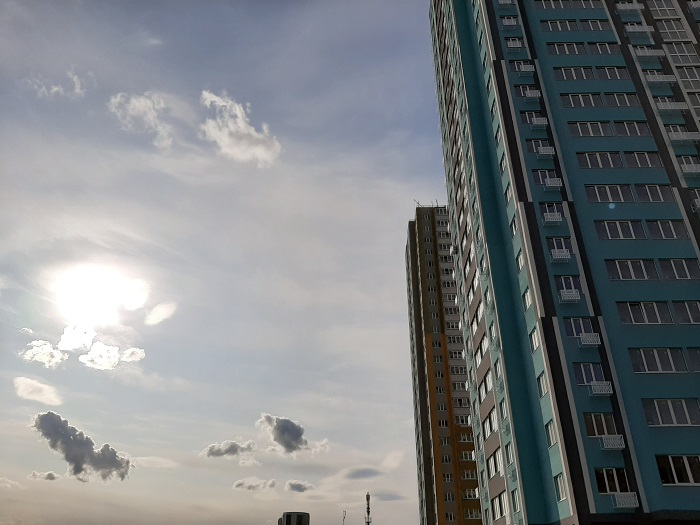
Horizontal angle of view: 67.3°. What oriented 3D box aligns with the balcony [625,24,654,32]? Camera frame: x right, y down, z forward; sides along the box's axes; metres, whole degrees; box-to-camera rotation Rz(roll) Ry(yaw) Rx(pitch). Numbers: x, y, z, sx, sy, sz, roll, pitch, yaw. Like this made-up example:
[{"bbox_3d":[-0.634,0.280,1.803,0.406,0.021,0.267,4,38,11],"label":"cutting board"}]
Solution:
[{"bbox_3d":[23.586,-18.817,42.877,2.166,0.702,0.501,0,-30,1],"label":"balcony"}]

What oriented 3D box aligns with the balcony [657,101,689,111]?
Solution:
[{"bbox_3d":[23.583,-11.264,38.559,2.166,0.702,0.501,0,-30,1],"label":"balcony"}]

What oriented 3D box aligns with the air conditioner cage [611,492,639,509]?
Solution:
[{"bbox_3d":[14.341,12.430,27.452,1.115,0.673,0.525,0,-30,1],"label":"air conditioner cage"}]

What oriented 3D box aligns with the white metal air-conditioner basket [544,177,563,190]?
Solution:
[{"bbox_3d":[14.508,-5.600,37.658,1.115,0.673,0.525,0,-30,1],"label":"white metal air-conditioner basket"}]

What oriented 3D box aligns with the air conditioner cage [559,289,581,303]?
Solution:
[{"bbox_3d":[13.588,2.110,32.575,1.087,0.652,0.503,0,-30,1],"label":"air conditioner cage"}]

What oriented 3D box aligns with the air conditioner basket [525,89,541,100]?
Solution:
[{"bbox_3d":[14.344,-13.059,41.316,1.087,0.621,0.522,0,-30,1],"label":"air conditioner basket"}]

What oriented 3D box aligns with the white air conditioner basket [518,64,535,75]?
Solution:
[{"bbox_3d":[14.351,-15.516,42.635,1.087,0.652,0.503,0,-30,1],"label":"white air conditioner basket"}]

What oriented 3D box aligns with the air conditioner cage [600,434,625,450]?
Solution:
[{"bbox_3d":[14.392,9.906,28.880,1.115,0.673,0.525,0,-30,1],"label":"air conditioner cage"}]

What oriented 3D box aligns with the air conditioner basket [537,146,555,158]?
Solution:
[{"bbox_3d":[14.311,-7.984,38.431,1.114,0.615,0.528,0,-30,1],"label":"air conditioner basket"}]

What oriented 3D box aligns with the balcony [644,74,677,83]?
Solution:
[{"bbox_3d":[24.327,-14.299,41.341,2.183,0.708,0.525,0,-30,1],"label":"balcony"}]

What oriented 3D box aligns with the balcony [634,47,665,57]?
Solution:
[{"bbox_3d":[24.320,-16.866,42.794,2.183,0.708,0.525,0,-30,1],"label":"balcony"}]

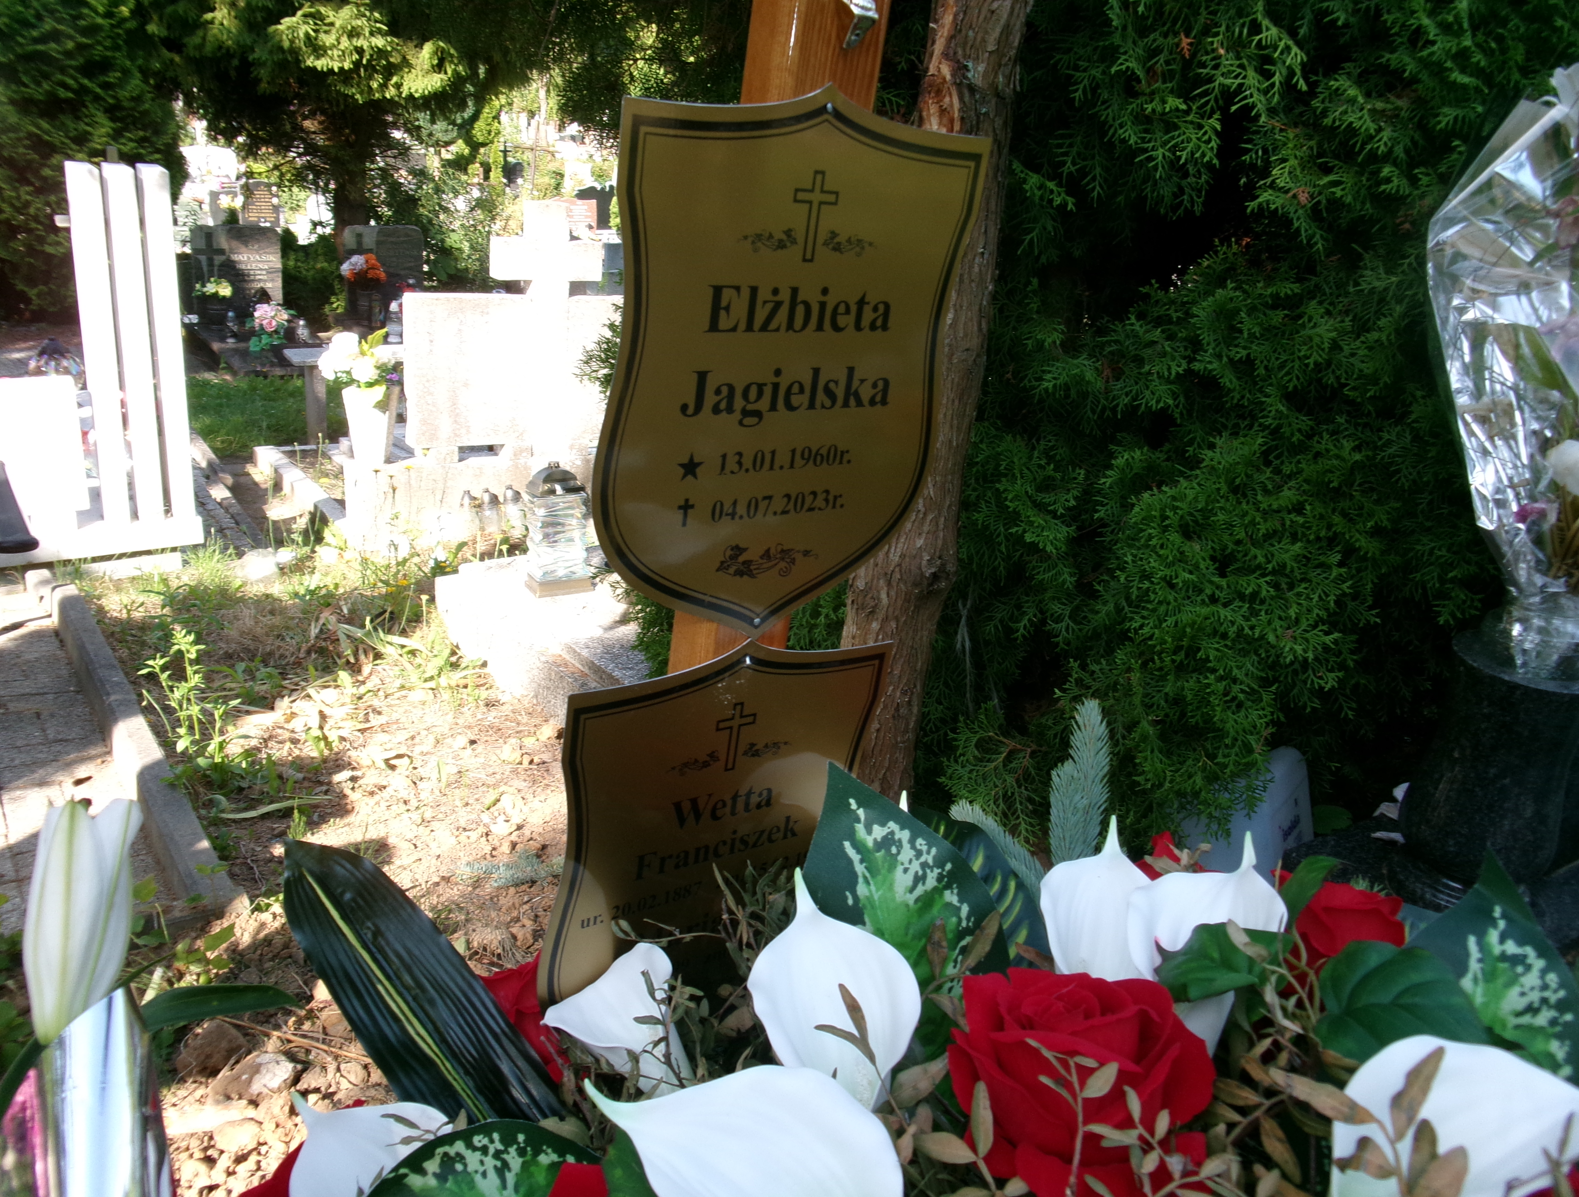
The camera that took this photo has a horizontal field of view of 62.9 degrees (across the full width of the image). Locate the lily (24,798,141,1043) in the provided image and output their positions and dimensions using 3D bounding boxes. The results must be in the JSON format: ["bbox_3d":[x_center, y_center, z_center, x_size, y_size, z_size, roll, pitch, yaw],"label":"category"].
[{"bbox_3d":[-0.307,0.139,0.560,0.051,0.108,0.050,2,15,-28],"label":"lily"}]

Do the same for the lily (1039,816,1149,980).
[{"bbox_3d":[0.166,0.162,0.690,0.075,0.100,0.058,6,15,15],"label":"lily"}]

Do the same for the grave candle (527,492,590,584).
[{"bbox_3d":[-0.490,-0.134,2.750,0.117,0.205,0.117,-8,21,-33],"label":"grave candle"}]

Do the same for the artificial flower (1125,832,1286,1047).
[{"bbox_3d":[0.207,0.167,0.640,0.078,0.106,0.060,8,15,20],"label":"artificial flower"}]

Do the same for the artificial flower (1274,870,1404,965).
[{"bbox_3d":[0.319,0.190,0.750,0.080,0.062,0.080,20,34,26],"label":"artificial flower"}]

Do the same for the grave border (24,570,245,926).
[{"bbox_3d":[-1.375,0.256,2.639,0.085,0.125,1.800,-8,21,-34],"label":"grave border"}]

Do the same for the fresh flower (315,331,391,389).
[{"bbox_3d":[-1.300,-0.708,3.850,0.220,0.175,0.190,-8,21,-33],"label":"fresh flower"}]

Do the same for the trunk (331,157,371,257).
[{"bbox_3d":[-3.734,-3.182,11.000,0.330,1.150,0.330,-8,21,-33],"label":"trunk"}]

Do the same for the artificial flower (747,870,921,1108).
[{"bbox_3d":[0.021,0.178,0.580,0.075,0.106,0.062,-8,12,0],"label":"artificial flower"}]

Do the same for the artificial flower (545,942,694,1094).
[{"bbox_3d":[-0.084,0.207,0.640,0.073,0.080,0.062,-34,20,-16],"label":"artificial flower"}]

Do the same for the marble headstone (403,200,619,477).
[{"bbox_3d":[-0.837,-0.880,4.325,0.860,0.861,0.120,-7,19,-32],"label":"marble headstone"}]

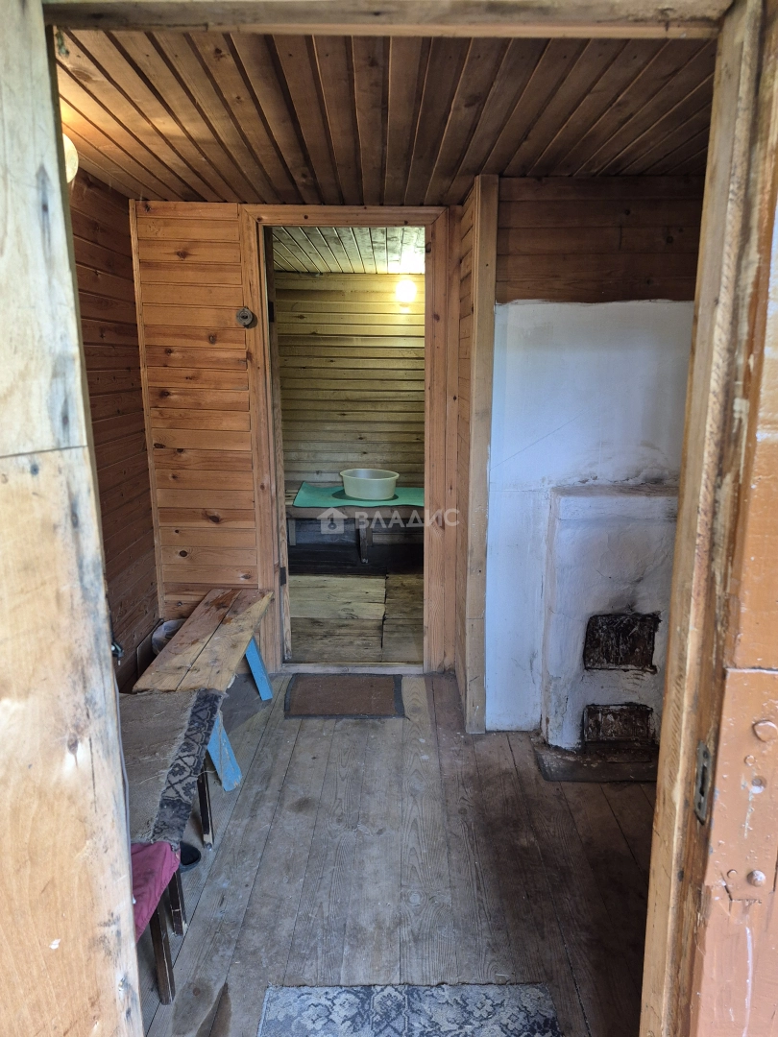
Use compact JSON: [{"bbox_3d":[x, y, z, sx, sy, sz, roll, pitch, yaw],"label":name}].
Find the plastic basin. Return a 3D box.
[{"bbox_3d":[-0.143,-0.262,5.250,0.450,0.165,0.450,1,12,0],"label":"plastic basin"}]

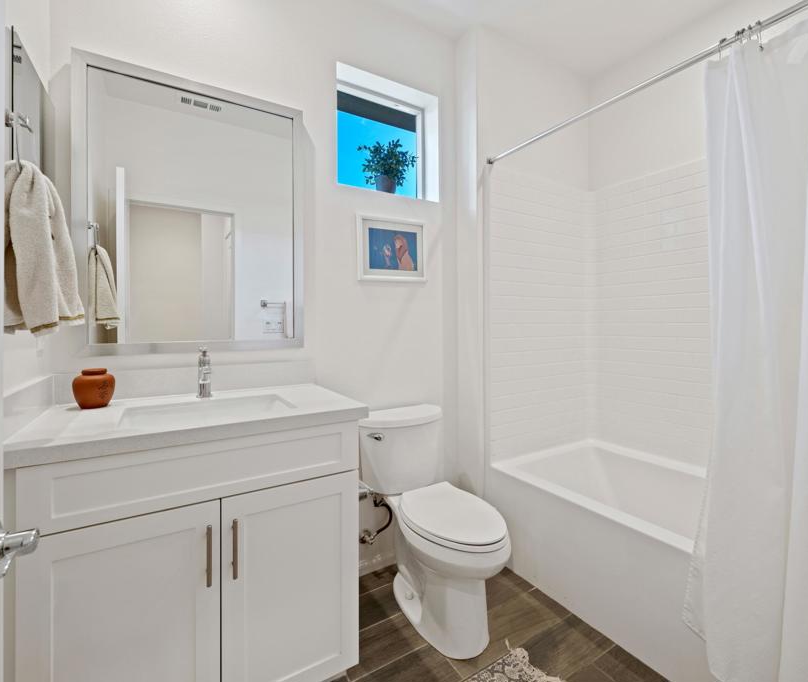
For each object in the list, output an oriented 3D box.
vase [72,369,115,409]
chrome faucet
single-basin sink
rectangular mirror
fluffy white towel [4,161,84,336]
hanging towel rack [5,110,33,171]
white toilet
[{"bbox_3d":[-1.015,0.156,1.303,0.108,0.112,0.108,-1,2,-31],"label":"vase"},{"bbox_3d":[-0.708,0.117,1.419,0.054,0.178,0.142,-1,2,-31],"label":"chrome faucet"},{"bbox_3d":[-0.609,0.281,1.260,0.470,0.135,0.280,-1,2,-31],"label":"single-basin sink"},{"bbox_3d":[-0.773,-0.472,1.532,0.781,1.033,0.035,-1,2,-31],"label":"rectangular mirror"},{"bbox_3d":[-0.783,-0.197,0.831,0.149,0.380,0.299,-1,2,-31],"label":"fluffy white towel"},{"bbox_3d":[-0.843,-0.423,0.840,0.073,0.137,0.154,-1,2,-31],"label":"hanging towel rack"},{"bbox_3d":[0.138,0.729,1.651,0.410,0.776,0.715,-1,2,-31],"label":"white toilet"}]

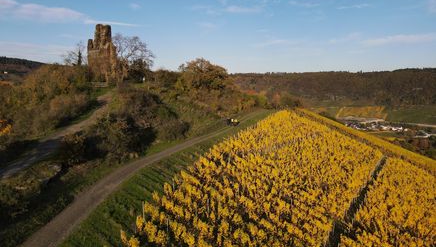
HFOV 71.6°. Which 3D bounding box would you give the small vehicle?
[{"bbox_3d":[3.640,-0.230,71.000,1.700,1.600,3.300,3,9,20],"label":"small vehicle"}]

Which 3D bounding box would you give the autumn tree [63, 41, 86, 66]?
[{"bbox_3d":[-46.050,-21.980,97.000,7.600,9.000,7.000,-4,10,-26],"label":"autumn tree"}]

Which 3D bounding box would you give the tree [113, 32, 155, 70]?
[{"bbox_3d":[-26.150,-21.230,93.000,12.600,13.500,11.500,-3,9,-16],"label":"tree"}]

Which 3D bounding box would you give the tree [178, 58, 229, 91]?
[{"bbox_3d":[-4.220,-13.970,88.000,14.000,10.000,12.500,0,9,0],"label":"tree"}]

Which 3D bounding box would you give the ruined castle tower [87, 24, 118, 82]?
[{"bbox_3d":[-33.620,-20.230,88.000,8.400,16.600,7.500,-2,9,-15],"label":"ruined castle tower"}]

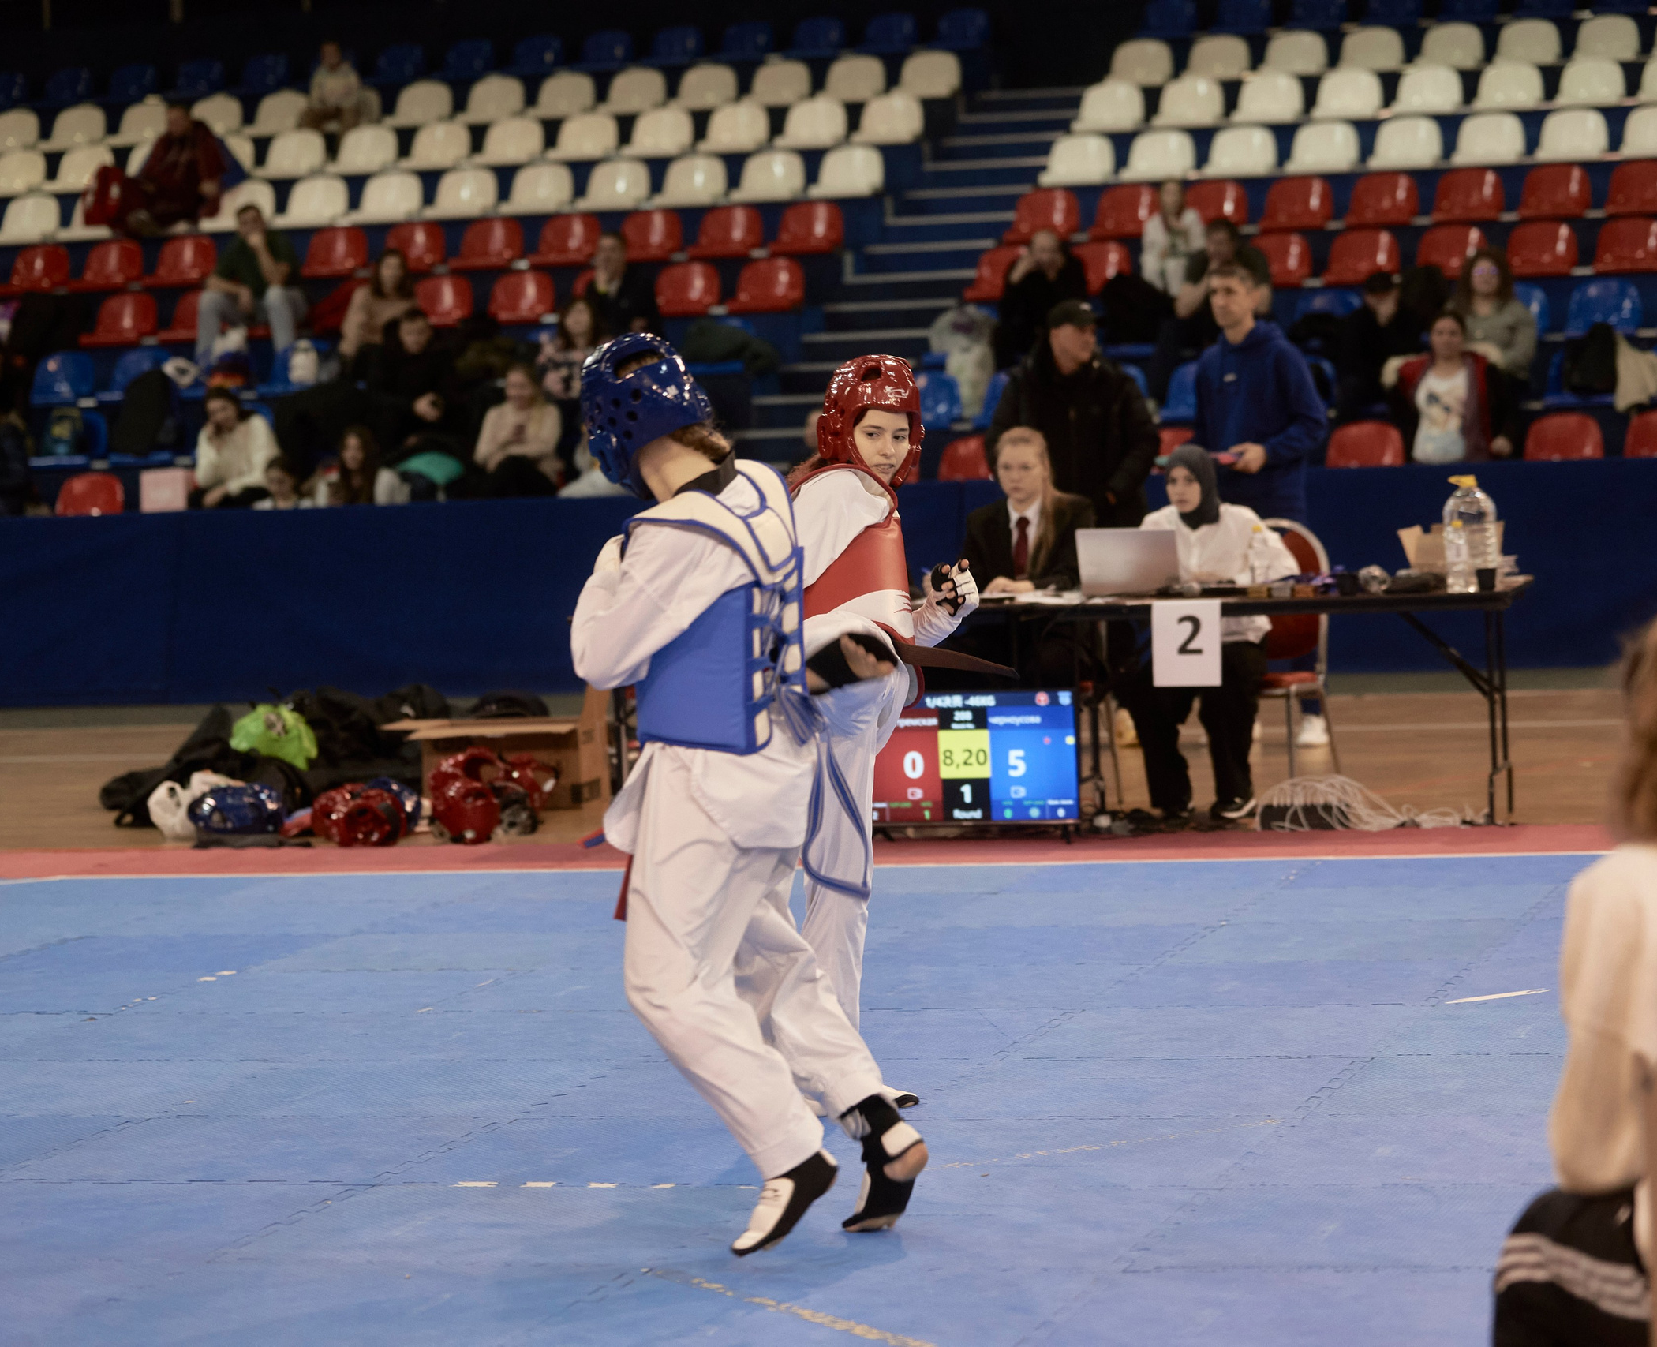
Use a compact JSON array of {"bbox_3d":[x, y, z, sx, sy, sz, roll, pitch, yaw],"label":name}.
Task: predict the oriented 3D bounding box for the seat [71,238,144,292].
[{"bbox_3d":[-4.277,-2.419,29.984,0.400,0.310,0.350,-2,4,15],"label":"seat"}]

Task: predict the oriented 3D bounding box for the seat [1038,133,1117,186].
[{"bbox_3d":[1.505,-3.105,30.560,0.390,0.310,0.370,-1,4,16],"label":"seat"}]

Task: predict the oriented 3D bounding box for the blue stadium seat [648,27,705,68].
[{"bbox_3d":[-0.987,-3.944,32.045,0.390,0.302,0.365,-1,4,16],"label":"blue stadium seat"}]

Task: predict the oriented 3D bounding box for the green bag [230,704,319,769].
[{"bbox_3d":[-1.922,0.221,17.500,0.310,0.220,0.250,-1,3,15],"label":"green bag"}]

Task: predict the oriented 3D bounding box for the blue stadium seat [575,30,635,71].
[{"bbox_3d":[-1.471,-3.971,32.441,0.400,0.300,0.380,-2,4,15],"label":"blue stadium seat"}]

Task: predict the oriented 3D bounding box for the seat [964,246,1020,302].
[{"bbox_3d":[0.956,-2.222,28.072,0.400,0.330,0.390,-1,4,15],"label":"seat"}]

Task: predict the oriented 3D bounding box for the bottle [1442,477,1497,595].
[{"bbox_3d":[2.007,-0.442,15.800,0.172,0.360,0.172,-1,3,15],"label":"bottle"}]

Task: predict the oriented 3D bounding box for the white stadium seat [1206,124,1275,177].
[{"bbox_3d":[2.336,-2.942,28.578,0.400,0.300,0.380,-2,4,15],"label":"white stadium seat"}]

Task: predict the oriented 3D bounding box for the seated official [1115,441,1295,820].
[{"bbox_3d":[1.225,-0.135,16.300,0.520,1.180,0.620,-1,4,20],"label":"seated official"}]

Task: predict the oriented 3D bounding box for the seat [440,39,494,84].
[{"bbox_3d":[-2.383,-3.941,32.690,0.400,0.300,0.380,-2,4,15],"label":"seat"}]

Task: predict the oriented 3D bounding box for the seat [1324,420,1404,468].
[{"bbox_3d":[2.607,-1.066,24.682,0.395,0.310,0.380,-1,3,15],"label":"seat"}]

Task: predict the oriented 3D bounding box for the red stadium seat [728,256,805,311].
[{"bbox_3d":[-0.362,-2.187,28.377,0.395,0.310,0.380,-1,3,15],"label":"red stadium seat"}]

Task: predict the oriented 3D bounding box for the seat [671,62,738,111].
[{"bbox_3d":[-0.768,-3.602,31.045,0.390,0.302,0.365,-1,4,16],"label":"seat"}]

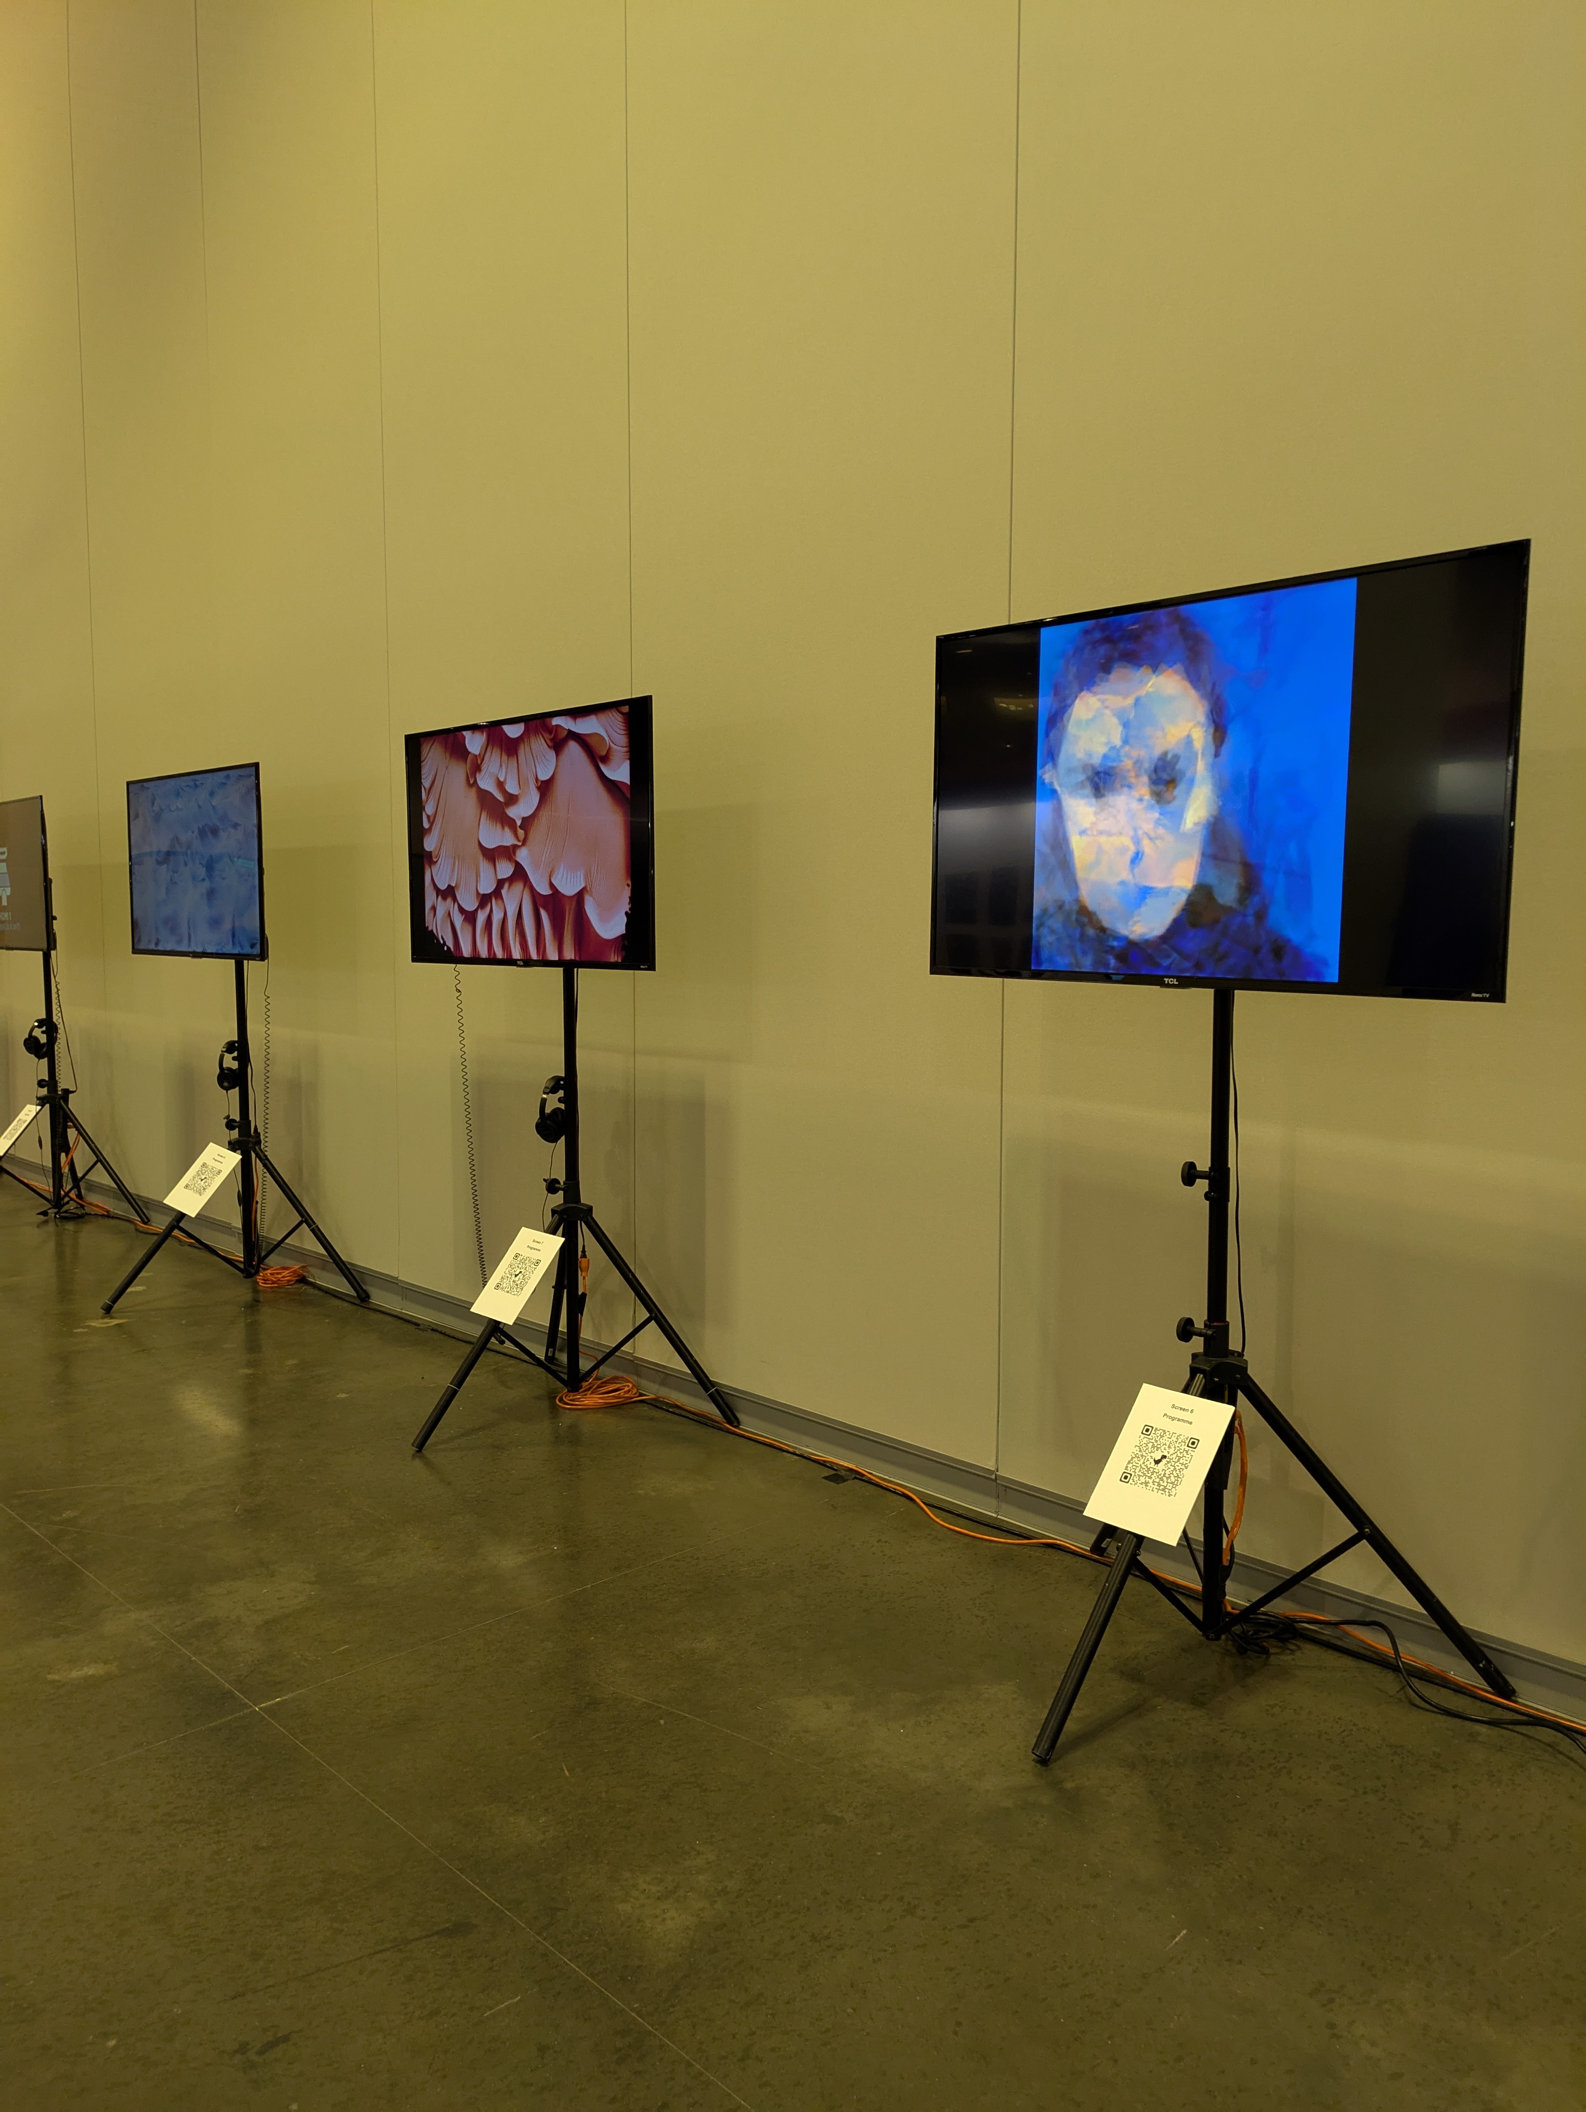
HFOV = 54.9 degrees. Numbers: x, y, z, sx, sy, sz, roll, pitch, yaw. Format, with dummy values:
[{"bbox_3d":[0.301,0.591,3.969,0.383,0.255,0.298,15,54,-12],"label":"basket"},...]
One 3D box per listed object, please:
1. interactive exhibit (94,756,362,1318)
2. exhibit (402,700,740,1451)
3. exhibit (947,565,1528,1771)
[{"bbox_3d":[-2.380,-0.081,6.072,0.867,2.063,1.236,-5,8,-44],"label":"interactive exhibit"},{"bbox_3d":[-0.788,0.058,4.530,0.829,2.088,1.235,-5,8,-44],"label":"exhibit"},{"bbox_3d":[0.768,0.200,2.961,0.885,2.113,1.235,-5,7,-42],"label":"exhibit"}]

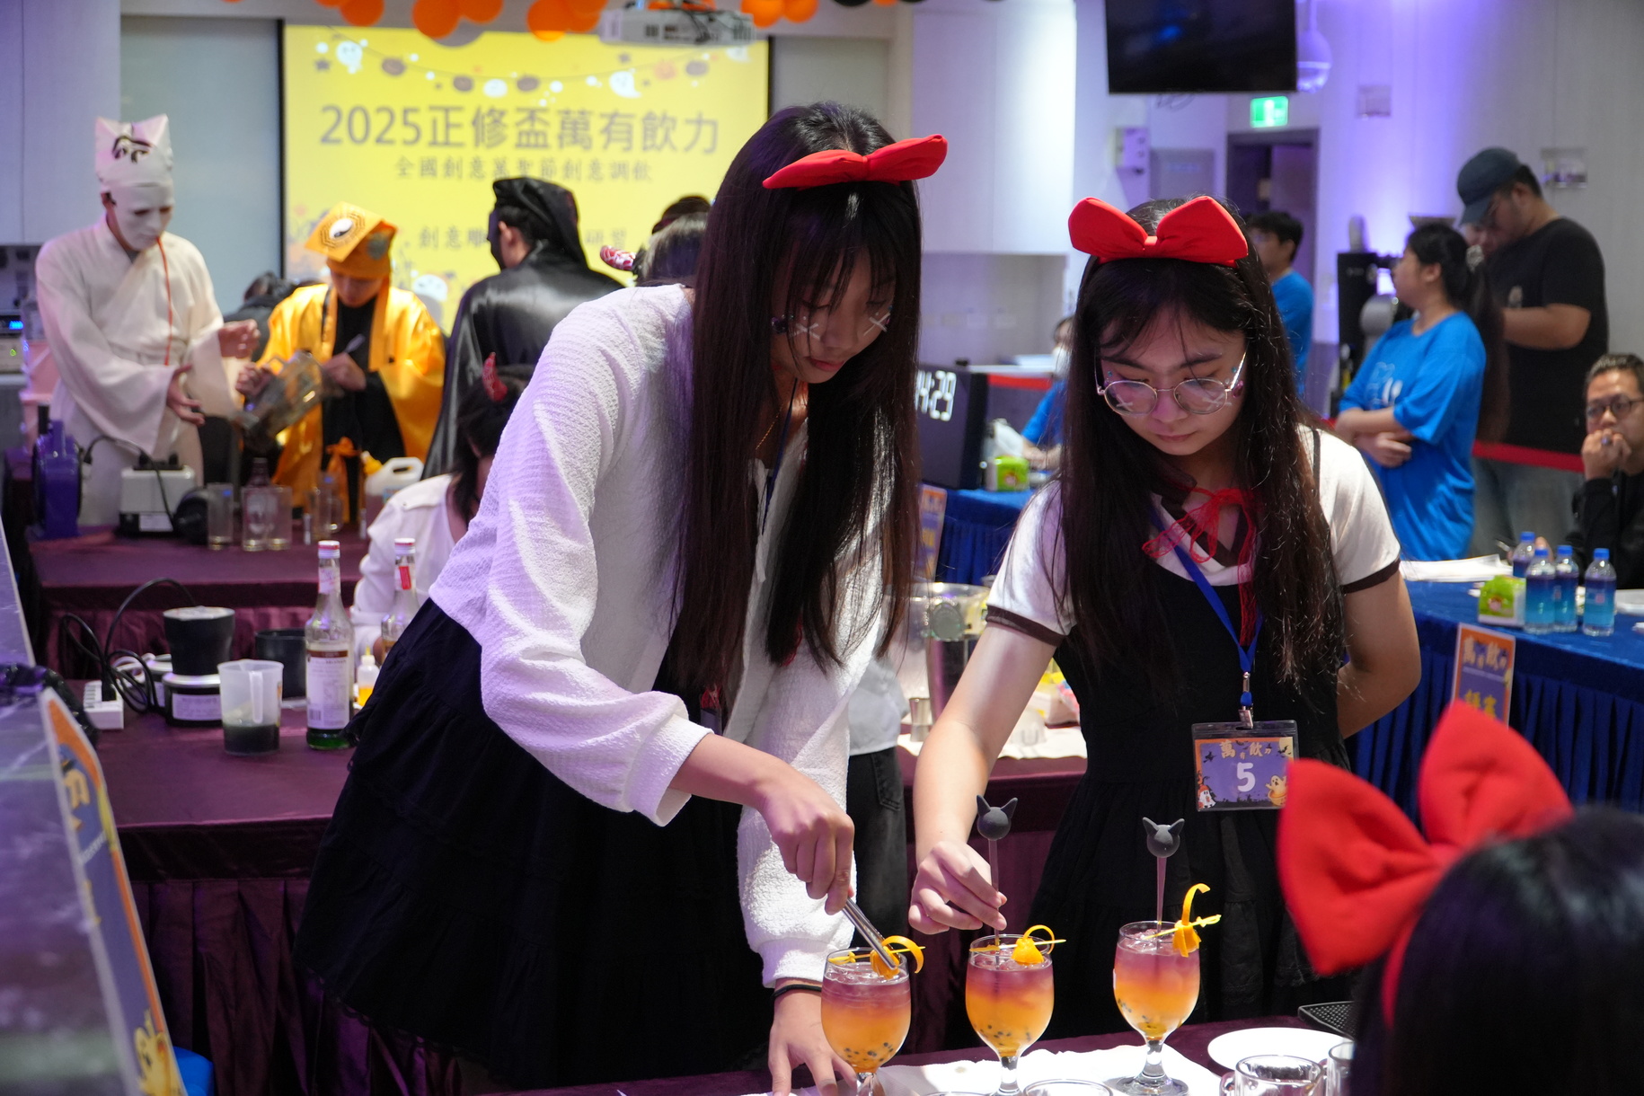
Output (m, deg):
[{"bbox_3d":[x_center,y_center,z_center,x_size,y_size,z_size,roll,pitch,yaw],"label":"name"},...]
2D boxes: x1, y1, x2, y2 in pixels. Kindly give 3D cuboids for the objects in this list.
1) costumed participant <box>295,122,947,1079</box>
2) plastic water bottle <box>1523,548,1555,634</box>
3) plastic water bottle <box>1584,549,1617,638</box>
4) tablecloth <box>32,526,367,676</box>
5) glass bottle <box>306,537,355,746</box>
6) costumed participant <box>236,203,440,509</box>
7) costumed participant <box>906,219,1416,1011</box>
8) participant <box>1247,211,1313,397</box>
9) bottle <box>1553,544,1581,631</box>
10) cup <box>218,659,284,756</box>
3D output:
[{"bbox_3d":[-0.185,0.393,2.130,0.520,1.560,0.650,-4,7,-37],"label":"costumed participant"},{"bbox_3d":[1.472,0.085,4.767,0.061,0.171,0.061,1,6,0],"label":"plastic water bottle"},{"bbox_3d":[1.592,0.088,4.748,0.061,0.172,0.061,1,6,0],"label":"plastic water bottle"},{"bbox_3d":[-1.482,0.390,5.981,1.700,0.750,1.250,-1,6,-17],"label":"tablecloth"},{"bbox_3d":[-0.716,0.139,3.385,0.071,0.300,0.071,-1,6,-11],"label":"glass bottle"},{"bbox_3d":[-1.439,-0.174,6.950,0.650,1.670,0.550,1,6,0],"label":"costumed participant"},{"bbox_3d":[0.325,0.425,2.220,0.490,1.490,0.480,1,6,3],"label":"costumed participant"},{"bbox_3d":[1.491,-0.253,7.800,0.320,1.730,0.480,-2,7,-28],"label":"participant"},{"bbox_3d":[1.545,0.081,4.815,0.061,0.171,0.061,1,6,0],"label":"bottle"},{"bbox_3d":[-0.819,0.230,3.341,0.091,0.126,0.118,-1,6,-19],"label":"cup"}]

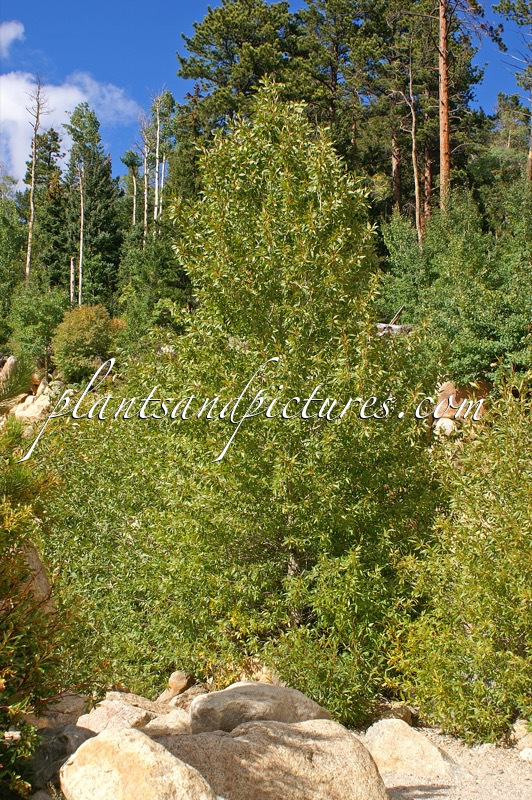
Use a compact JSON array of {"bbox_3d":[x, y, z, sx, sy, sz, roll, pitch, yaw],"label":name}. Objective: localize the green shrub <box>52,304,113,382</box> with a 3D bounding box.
[{"bbox_3d":[-3.973,-1.223,25.000,1.350,1.700,1.300,1,-3,-9],"label":"green shrub"}]

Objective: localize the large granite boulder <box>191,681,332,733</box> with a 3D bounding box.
[{"bbox_3d":[-0.037,2.077,7.700,0.950,0.440,0.650,0,-5,0],"label":"large granite boulder"}]

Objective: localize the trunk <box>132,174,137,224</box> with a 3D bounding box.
[{"bbox_3d":[-6.036,-9.066,53.000,0.190,3.000,0.190,0,-5,0],"label":"trunk"}]

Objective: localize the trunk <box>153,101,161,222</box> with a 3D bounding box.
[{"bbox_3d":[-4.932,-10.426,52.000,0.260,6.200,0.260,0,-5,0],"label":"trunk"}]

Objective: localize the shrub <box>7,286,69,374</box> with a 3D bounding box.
[{"bbox_3d":[-5.689,-1.746,29.000,1.650,2.200,1.550,0,-5,0],"label":"shrub"}]

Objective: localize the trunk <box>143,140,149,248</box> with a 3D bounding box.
[{"bbox_3d":[-5.427,-9.120,52.000,0.240,5.400,0.240,0,-5,0],"label":"trunk"}]

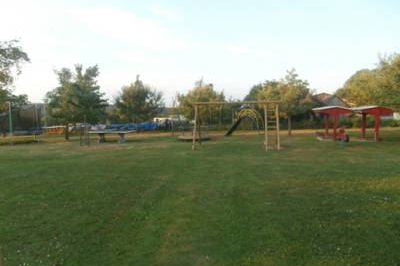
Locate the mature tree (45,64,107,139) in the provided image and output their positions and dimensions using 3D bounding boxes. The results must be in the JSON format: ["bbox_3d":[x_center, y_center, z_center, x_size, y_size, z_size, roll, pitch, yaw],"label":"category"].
[{"bbox_3d":[-10.237,-2.557,22.800,5.016,6.232,4.765,-1,3,0],"label":"mature tree"}]

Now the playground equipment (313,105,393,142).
[{"bbox_3d":[11.400,-0.770,21.000,5.200,2.550,2.400,0,3,2],"label":"playground equipment"}]

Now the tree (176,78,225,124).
[{"bbox_3d":[0.054,-2.921,30.000,5.085,6.058,4.831,-1,3,0],"label":"tree"}]

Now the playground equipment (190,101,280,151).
[{"bbox_3d":[1.970,-0.385,14.700,4.700,2.500,1.900,0,3,7],"label":"playground equipment"}]

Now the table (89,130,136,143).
[{"bbox_3d":[-5.920,0.330,18.800,2.740,0.780,1.525,0,3,8],"label":"table"}]

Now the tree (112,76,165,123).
[{"bbox_3d":[-6.875,-3.214,31.000,5.701,6.428,5.416,-1,3,0],"label":"tree"}]

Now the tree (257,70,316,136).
[{"bbox_3d":[8.387,-2.967,27.200,5.591,6.425,5.312,-1,3,0],"label":"tree"}]

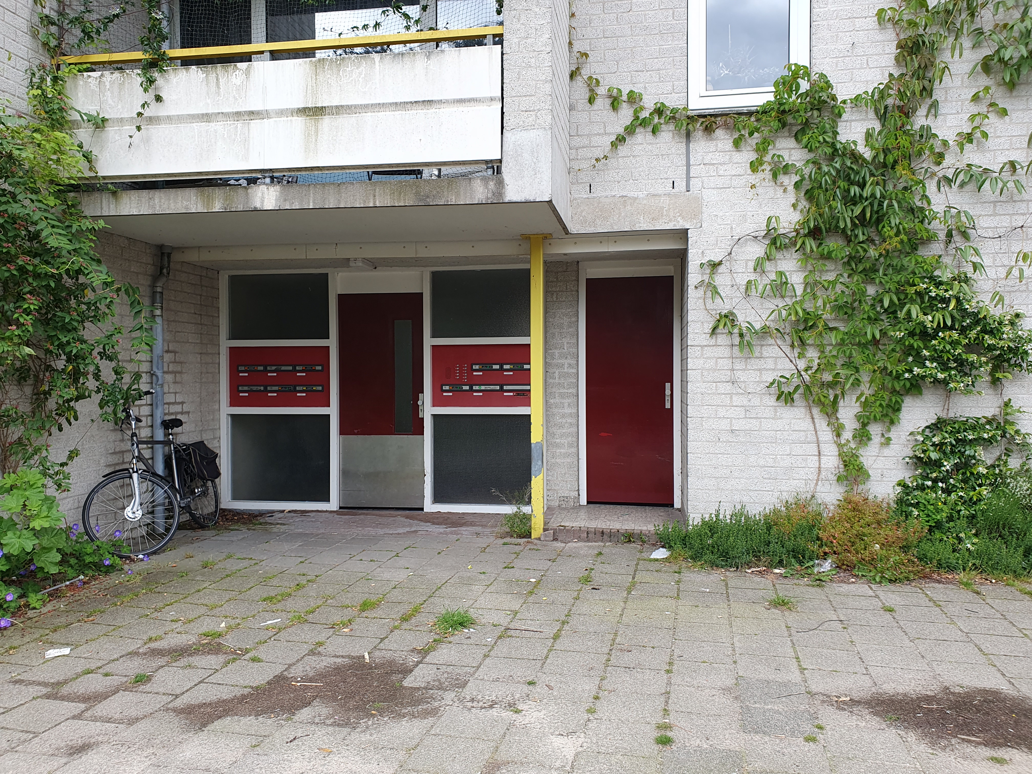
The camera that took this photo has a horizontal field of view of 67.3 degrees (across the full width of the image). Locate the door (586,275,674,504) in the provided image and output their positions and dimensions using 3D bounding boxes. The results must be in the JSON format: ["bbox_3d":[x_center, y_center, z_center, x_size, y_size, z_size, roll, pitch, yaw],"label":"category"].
[{"bbox_3d":[1.092,0.037,7.421,0.825,2.170,0.060,0,1,8],"label":"door"}]

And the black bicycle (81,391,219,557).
[{"bbox_3d":[-2.966,0.715,6.644,0.530,1.220,1.550,0,1,8],"label":"black bicycle"}]

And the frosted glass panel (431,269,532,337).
[{"bbox_3d":[-0.325,-0.819,7.641,1.035,0.661,0.040,0,1,8],"label":"frosted glass panel"}]

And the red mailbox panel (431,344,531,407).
[{"bbox_3d":[-0.317,-0.106,7.654,1.025,0.610,0.050,0,1,8],"label":"red mailbox panel"}]

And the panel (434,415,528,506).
[{"bbox_3d":[-0.311,0.717,7.659,1.017,0.883,0.040,0,1,8],"label":"panel"}]

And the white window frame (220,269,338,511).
[{"bbox_3d":[-2.431,0.031,7.954,1.265,2.450,0.110,0,1,8],"label":"white window frame"}]

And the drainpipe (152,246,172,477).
[{"bbox_3d":[-3.137,-0.018,6.865,0.130,2.480,0.140,0,1,8],"label":"drainpipe"}]

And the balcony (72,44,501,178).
[{"bbox_3d":[-1.718,-1.909,5.535,3.297,0.760,0.190,0,1,8],"label":"balcony"}]

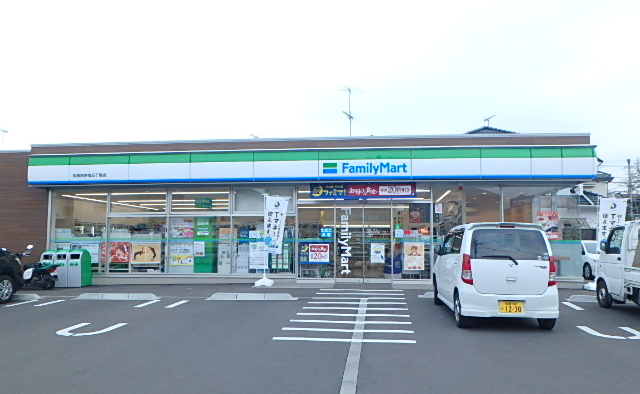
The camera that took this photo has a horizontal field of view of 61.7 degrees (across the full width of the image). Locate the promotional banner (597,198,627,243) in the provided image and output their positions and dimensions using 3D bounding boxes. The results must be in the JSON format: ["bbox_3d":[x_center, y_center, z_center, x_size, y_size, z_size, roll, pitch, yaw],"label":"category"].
[{"bbox_3d":[6.955,0.773,12.750,0.660,1.550,0.080,-1,-5,10],"label":"promotional banner"}]

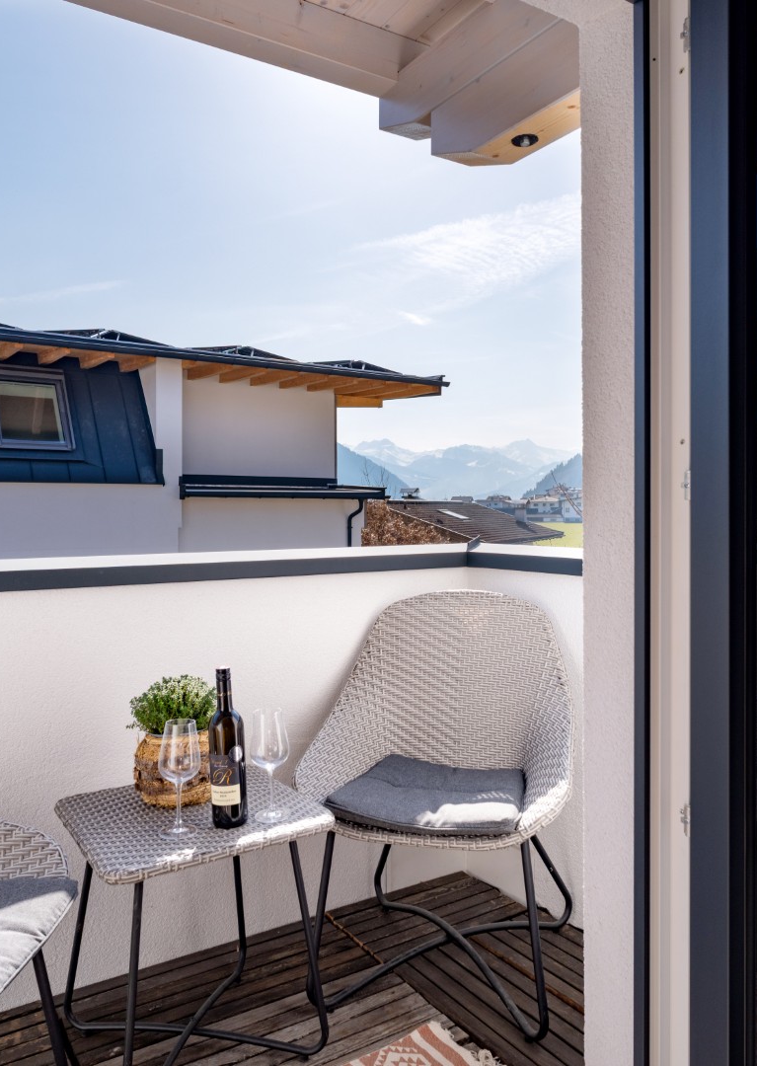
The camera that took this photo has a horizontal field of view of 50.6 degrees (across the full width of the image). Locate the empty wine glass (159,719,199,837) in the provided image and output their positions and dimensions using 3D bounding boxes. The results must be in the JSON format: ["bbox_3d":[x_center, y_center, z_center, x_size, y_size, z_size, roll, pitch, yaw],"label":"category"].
[{"bbox_3d":[-0.399,0.486,1.597,0.083,0.220,0.083,0,1,17],"label":"empty wine glass"}]

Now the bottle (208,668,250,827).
[{"bbox_3d":[-0.311,0.437,1.643,0.073,0.315,0.073,0,1,6],"label":"bottle"}]

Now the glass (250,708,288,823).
[{"bbox_3d":[-0.226,0.484,1.672,0.082,0.220,0.082,0,1,0],"label":"glass"}]

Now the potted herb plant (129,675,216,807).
[{"bbox_3d":[-0.460,0.459,1.794,0.193,0.265,0.188,0,1,0],"label":"potted herb plant"}]

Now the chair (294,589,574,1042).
[{"bbox_3d":[0.179,0.626,1.996,0.624,0.881,0.619,0,1,17],"label":"chair"}]

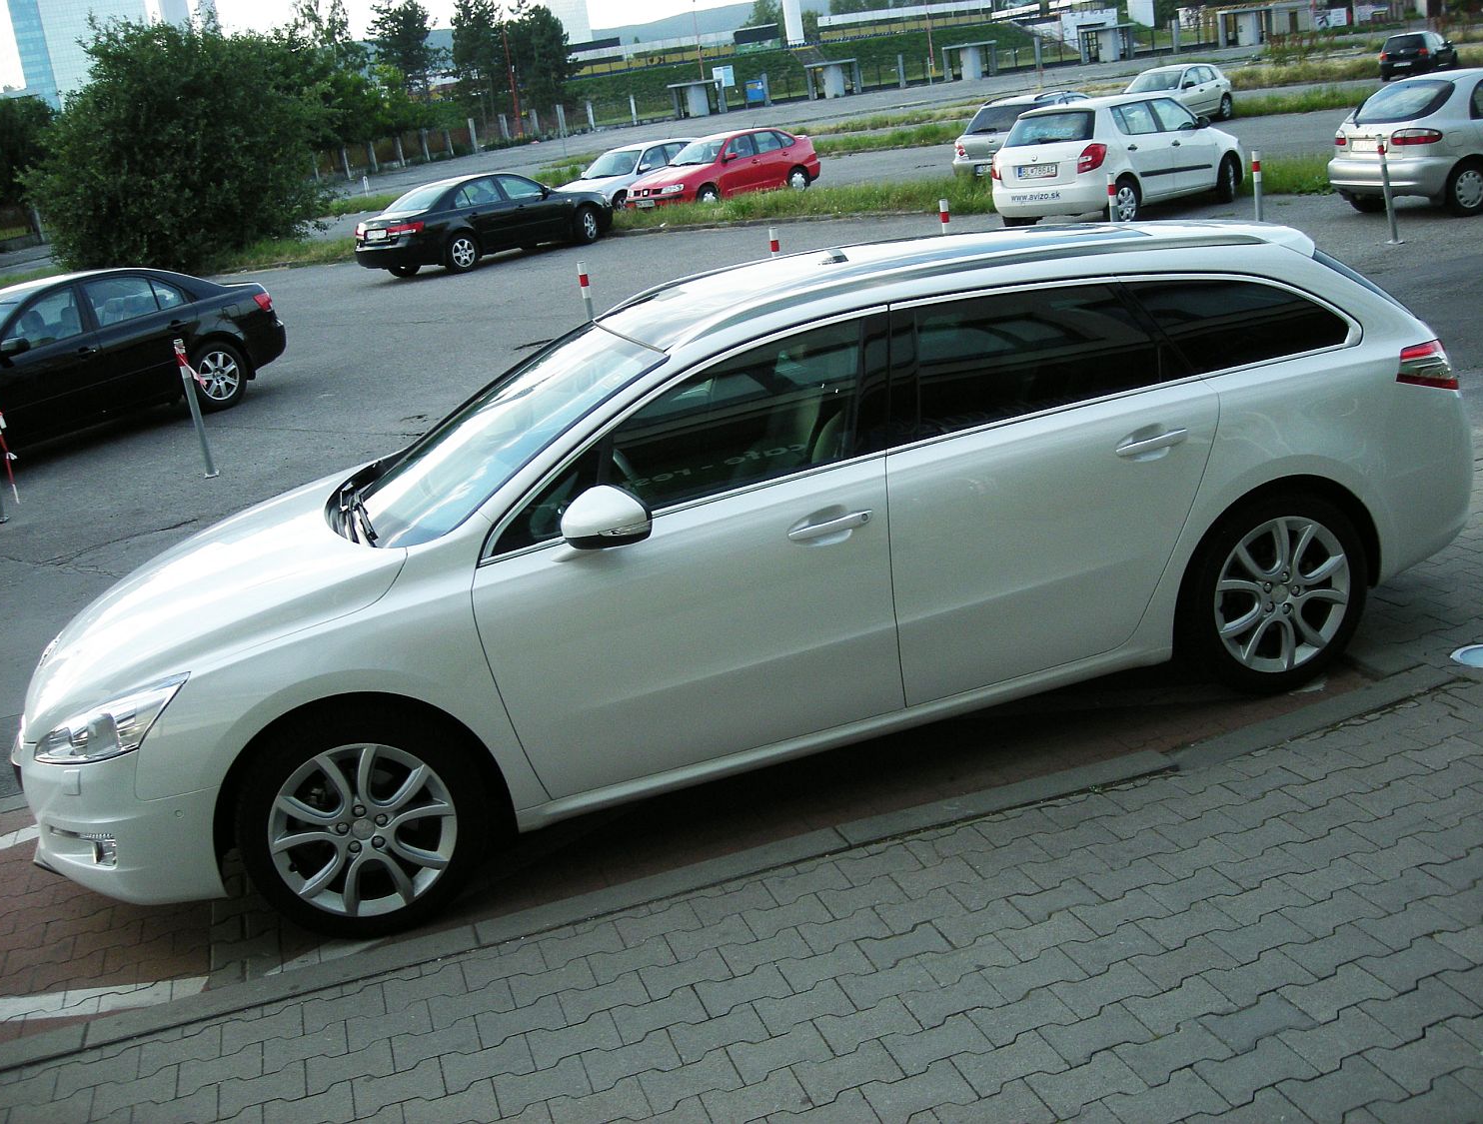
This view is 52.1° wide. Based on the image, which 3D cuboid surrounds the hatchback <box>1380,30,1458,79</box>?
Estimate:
[{"bbox_3d":[23.100,-17.350,51.800,1.735,1.440,4.150,5,21,36],"label":"hatchback"}]

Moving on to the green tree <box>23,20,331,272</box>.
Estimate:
[{"bbox_3d":[-12.840,-9.400,34.300,6.600,5.500,6.300,-13,17,-16],"label":"green tree"}]

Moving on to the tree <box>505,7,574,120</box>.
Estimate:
[{"bbox_3d":[-14.974,-36.802,113.000,5.400,10.200,5.200,-9,17,-4],"label":"tree"}]

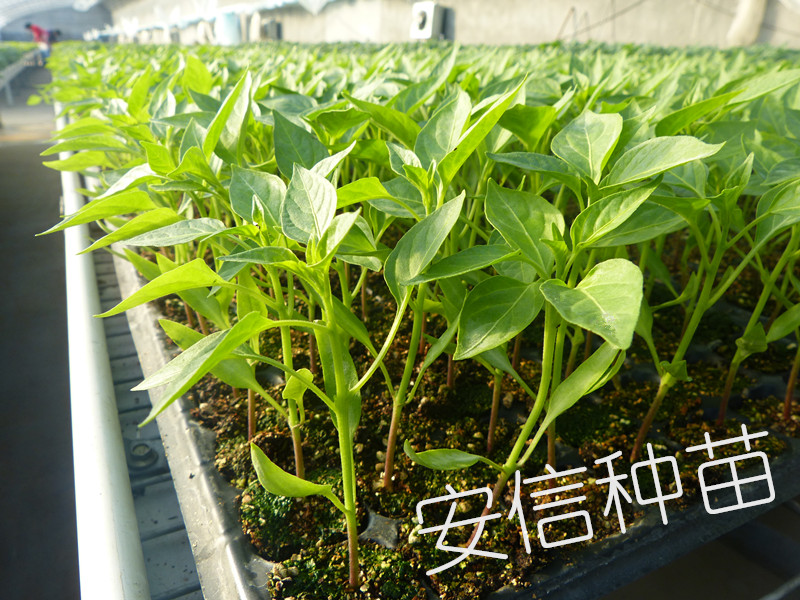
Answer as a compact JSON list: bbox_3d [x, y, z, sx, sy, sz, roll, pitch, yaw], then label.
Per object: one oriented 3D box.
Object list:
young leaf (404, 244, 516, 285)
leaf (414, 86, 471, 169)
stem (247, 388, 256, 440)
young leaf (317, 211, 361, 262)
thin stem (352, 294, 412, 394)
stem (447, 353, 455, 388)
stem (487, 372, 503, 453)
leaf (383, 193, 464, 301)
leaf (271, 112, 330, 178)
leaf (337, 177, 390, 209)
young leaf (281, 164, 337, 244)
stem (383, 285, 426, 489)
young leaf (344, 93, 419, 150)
[{"bbox_3d":[0.016,-0.009,0.160,0.033,0.005,0.009,-17,42,-19],"label":"young leaf"},{"bbox_3d":[0.013,-0.054,0.186,0.019,0.006,0.030,7,66,4],"label":"leaf"},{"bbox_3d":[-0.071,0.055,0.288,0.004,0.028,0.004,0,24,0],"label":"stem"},{"bbox_3d":[-0.015,-0.016,0.147,0.007,0.017,0.007,38,0,23],"label":"young leaf"},{"bbox_3d":[-0.005,0.011,0.150,0.003,0.028,0.002,31,0,0],"label":"thin stem"},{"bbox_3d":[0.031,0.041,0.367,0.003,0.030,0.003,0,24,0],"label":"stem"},{"bbox_3d":[0.038,0.046,0.243,0.003,0.038,0.003,2,23,0],"label":"stem"},{"bbox_3d":[0.008,-0.018,0.207,0.021,0.008,0.045,18,68,32],"label":"leaf"},{"bbox_3d":[-0.035,-0.054,0.211,0.019,0.006,0.036,-20,65,-11],"label":"leaf"},{"bbox_3d":[-0.019,-0.044,0.248,0.035,0.009,0.020,1,24,27],"label":"leaf"},{"bbox_3d":[-0.026,-0.027,0.167,0.015,0.005,0.026,-15,70,-7],"label":"young leaf"},{"bbox_3d":[0.001,0.035,0.222,0.005,0.087,0.005,9,23,2],"label":"stem"},{"bbox_3d":[-0.006,-0.065,0.217,0.034,0.006,0.017,32,-23,-13],"label":"young leaf"}]

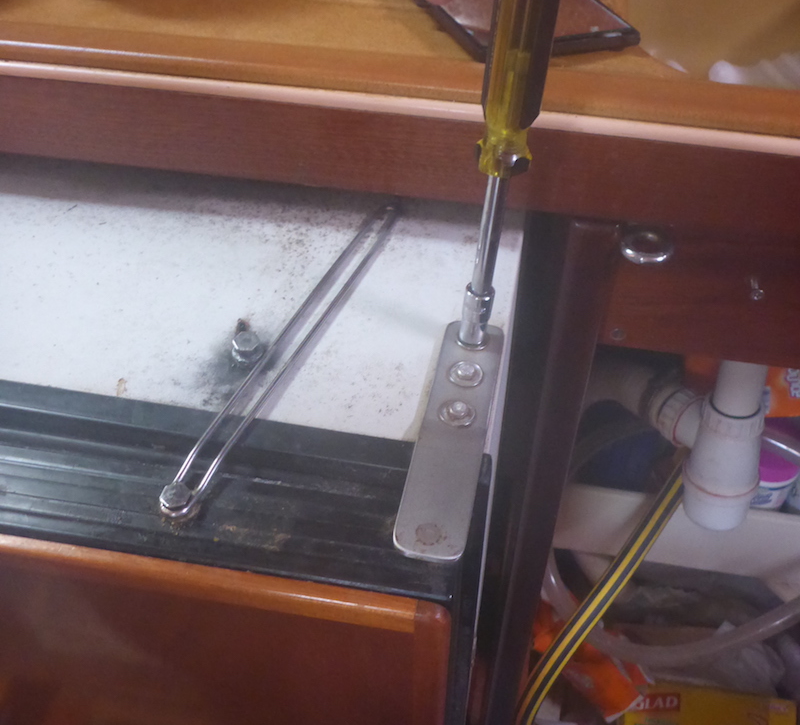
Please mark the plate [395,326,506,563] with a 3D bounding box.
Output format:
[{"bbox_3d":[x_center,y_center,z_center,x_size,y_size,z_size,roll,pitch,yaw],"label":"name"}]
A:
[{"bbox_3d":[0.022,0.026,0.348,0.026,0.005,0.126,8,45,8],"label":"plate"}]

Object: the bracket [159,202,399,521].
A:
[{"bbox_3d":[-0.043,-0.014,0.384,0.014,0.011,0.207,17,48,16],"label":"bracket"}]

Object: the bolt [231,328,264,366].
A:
[{"bbox_3d":[-0.067,-0.006,0.380,0.013,0.009,0.013,7,47,7],"label":"bolt"}]

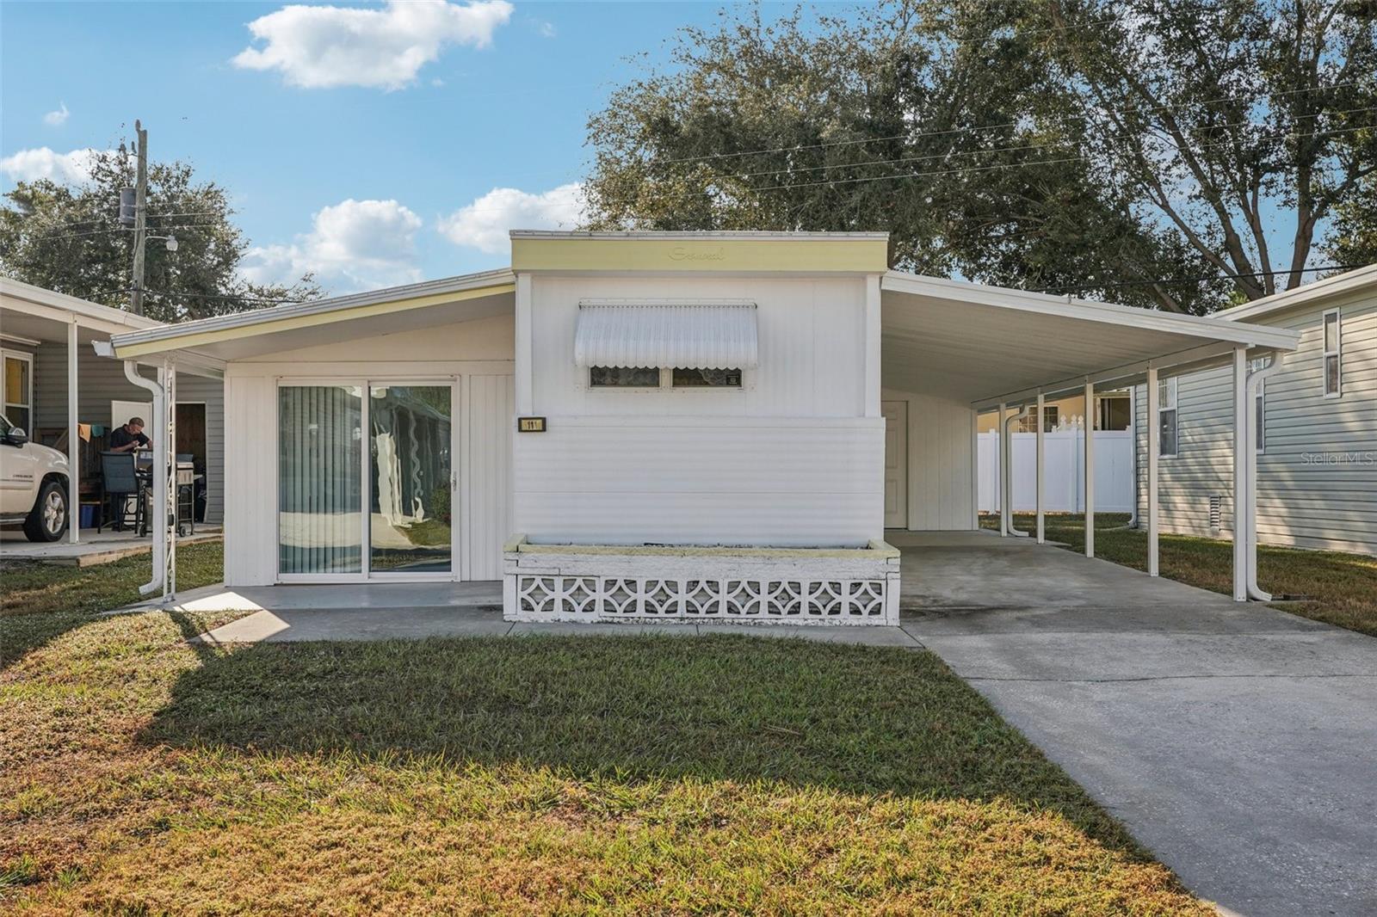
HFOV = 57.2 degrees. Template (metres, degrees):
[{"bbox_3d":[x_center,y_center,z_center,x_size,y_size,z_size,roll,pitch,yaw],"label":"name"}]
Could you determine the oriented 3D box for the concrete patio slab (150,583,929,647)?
[{"bbox_3d":[-1.220,1.290,10.500,5.650,0.110,4.300,0,0,2],"label":"concrete patio slab"}]

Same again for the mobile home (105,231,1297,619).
[{"bbox_3d":[0.320,-0.300,16.900,9.750,3.120,14.000,0,0,2],"label":"mobile home"}]

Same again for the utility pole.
[{"bbox_3d":[-13.100,-3.350,30.000,0.290,9.300,0.290,2,0,2],"label":"utility pole"}]

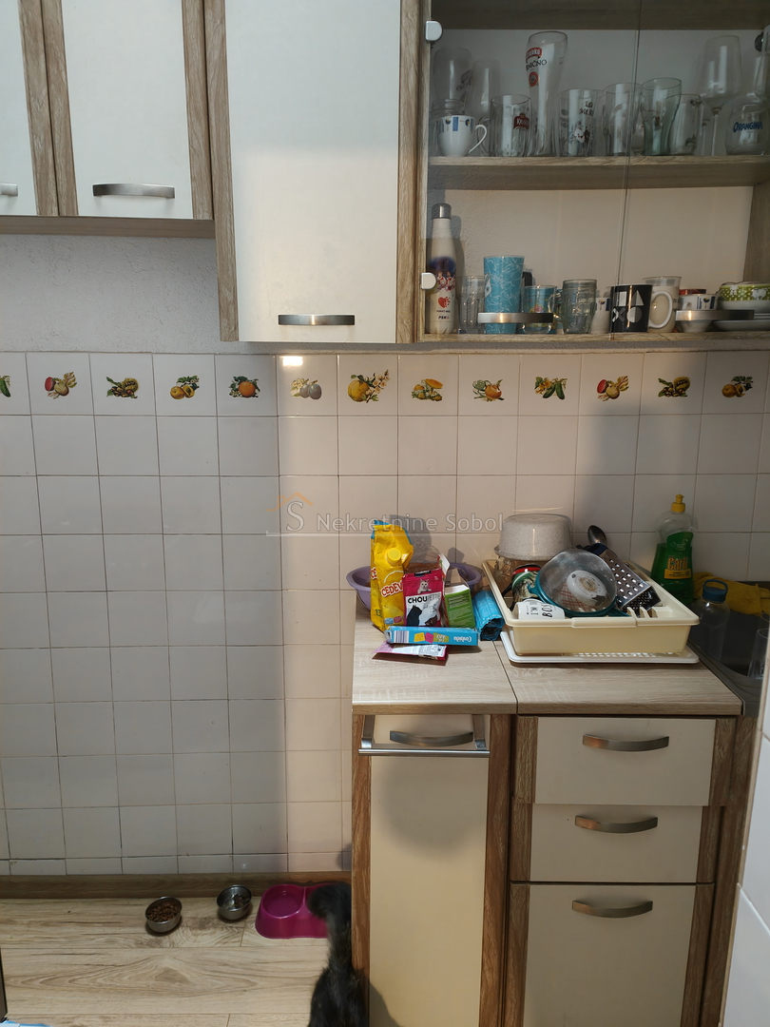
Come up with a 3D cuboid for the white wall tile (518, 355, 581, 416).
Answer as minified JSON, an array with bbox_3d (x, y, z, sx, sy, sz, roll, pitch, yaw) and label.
[{"bbox_3d":[0.416,-0.324,1.871,0.150,0.150,0.008,0,11,-1],"label":"white wall tile"}]

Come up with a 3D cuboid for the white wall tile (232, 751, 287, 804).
[{"bbox_3d":[-0.345,0.722,2.028,0.150,0.150,0.010,0,9,-2],"label":"white wall tile"}]

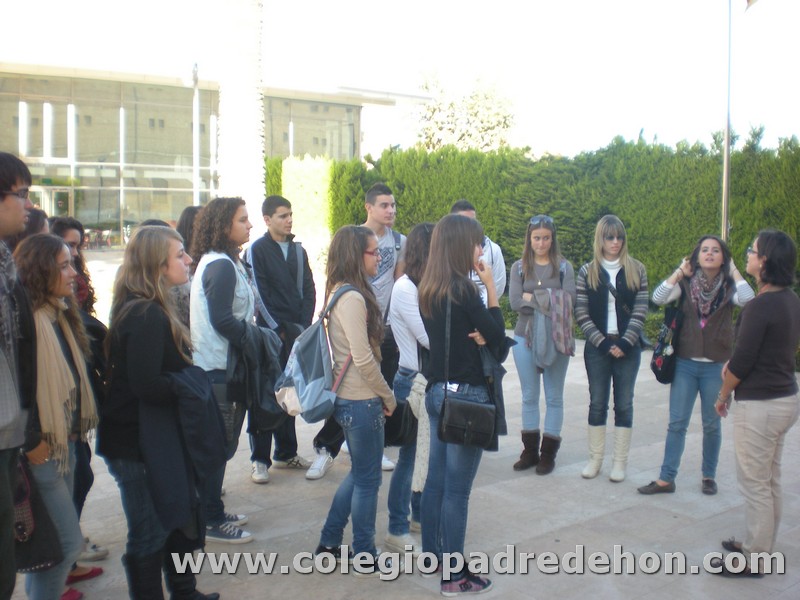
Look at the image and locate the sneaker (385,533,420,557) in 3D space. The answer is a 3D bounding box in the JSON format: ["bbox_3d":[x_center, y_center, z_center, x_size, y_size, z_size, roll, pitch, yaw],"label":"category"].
[{"bbox_3d":[0.040,1.187,4.330,0.255,0.100,0.095,4,7,36],"label":"sneaker"}]

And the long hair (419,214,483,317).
[{"bbox_3d":[0.218,-0.149,3.800,0.250,0.440,0.240,-2,6,-24],"label":"long hair"}]

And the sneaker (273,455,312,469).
[{"bbox_3d":[-0.701,1.044,5.776,0.275,0.098,0.105,-1,6,-13],"label":"sneaker"}]

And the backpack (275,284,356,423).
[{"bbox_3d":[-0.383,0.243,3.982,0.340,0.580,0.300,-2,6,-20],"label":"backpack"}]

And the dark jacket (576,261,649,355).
[{"bbox_3d":[1.337,0.047,5.525,0.450,0.580,0.270,2,5,14],"label":"dark jacket"}]

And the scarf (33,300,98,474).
[{"bbox_3d":[-1.230,0.315,3.240,0.180,0.630,0.230,4,6,30],"label":"scarf"}]

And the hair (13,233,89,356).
[{"bbox_3d":[-1.394,-0.022,3.513,0.270,0.470,0.250,0,5,0],"label":"hair"}]

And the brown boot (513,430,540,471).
[{"bbox_3d":[0.830,0.965,5.743,0.115,0.240,0.255,4,6,33],"label":"brown boot"}]

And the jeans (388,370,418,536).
[{"bbox_3d":[0.058,0.756,4.413,0.270,0.830,0.330,1,5,12],"label":"jeans"}]

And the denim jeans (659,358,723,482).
[{"bbox_3d":[1.756,0.723,5.310,0.370,0.740,0.250,2,5,15],"label":"denim jeans"}]

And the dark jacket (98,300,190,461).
[{"bbox_3d":[-1.027,0.330,3.599,0.380,0.640,0.440,-1,6,-10],"label":"dark jacket"}]

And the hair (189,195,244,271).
[{"bbox_3d":[-0.914,-0.333,4.400,0.270,0.370,0.270,-1,5,-12],"label":"hair"}]

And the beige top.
[{"bbox_3d":[-0.177,0.228,4.041,0.290,0.550,0.410,-2,6,-20],"label":"beige top"}]

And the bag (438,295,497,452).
[{"bbox_3d":[0.282,0.299,3.720,0.250,0.640,0.150,0,5,-3],"label":"bag"}]

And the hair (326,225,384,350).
[{"bbox_3d":[-0.212,-0.061,4.003,0.260,0.560,0.250,-1,6,-15],"label":"hair"}]

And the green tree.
[{"bbox_3d":[1.883,-3.538,25.788,2.900,5.700,2.800,0,5,0],"label":"green tree"}]

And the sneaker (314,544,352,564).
[{"bbox_3d":[-0.284,1.195,4.210,0.255,0.100,0.095,2,5,12],"label":"sneaker"}]

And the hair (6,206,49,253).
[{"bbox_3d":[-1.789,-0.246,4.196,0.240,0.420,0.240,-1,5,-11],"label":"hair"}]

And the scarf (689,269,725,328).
[{"bbox_3d":[1.829,-0.009,5.223,0.220,0.340,0.200,3,6,22],"label":"scarf"}]

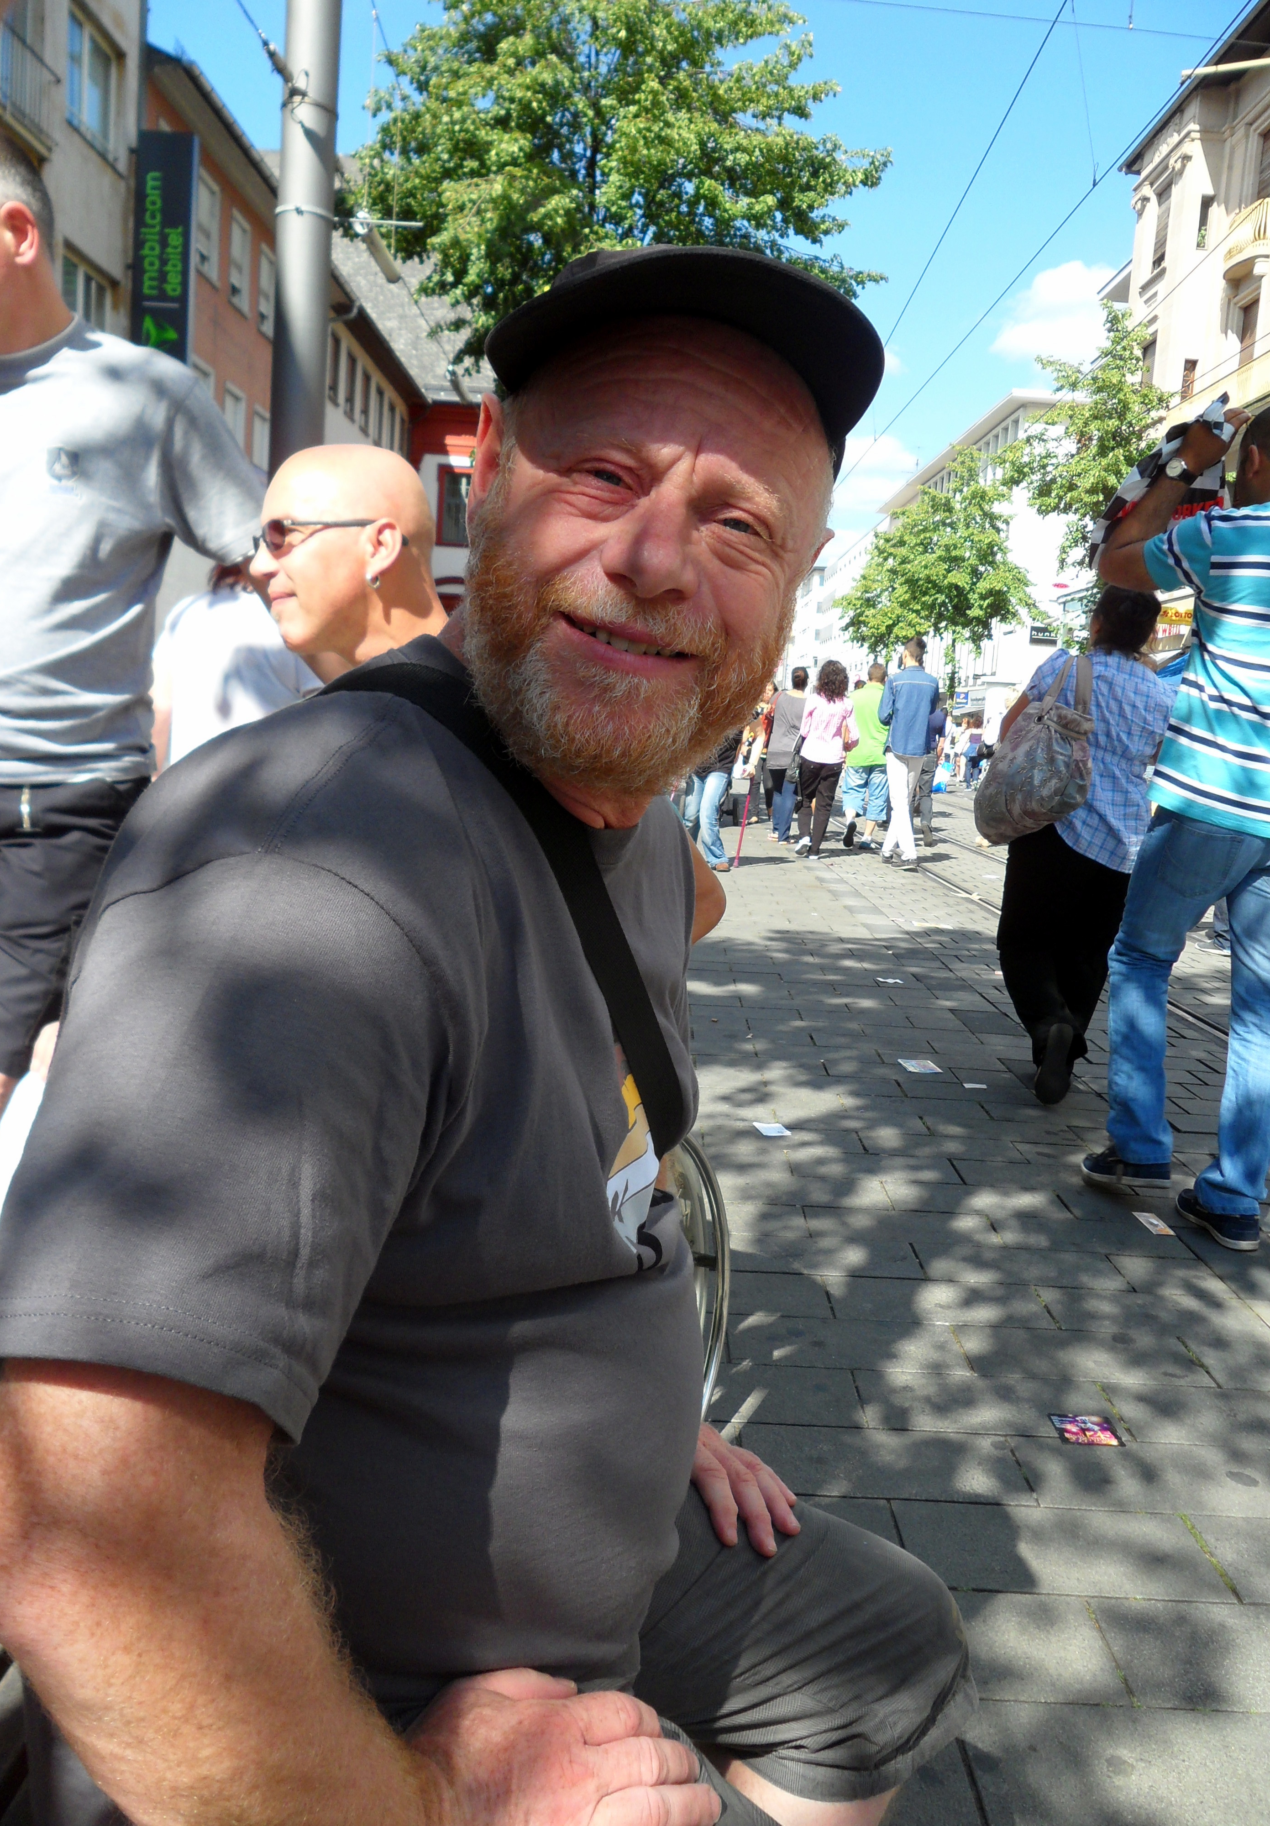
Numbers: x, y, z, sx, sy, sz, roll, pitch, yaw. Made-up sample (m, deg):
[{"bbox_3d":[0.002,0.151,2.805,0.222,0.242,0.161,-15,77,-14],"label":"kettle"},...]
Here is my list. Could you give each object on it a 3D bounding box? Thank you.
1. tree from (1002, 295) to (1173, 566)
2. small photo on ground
[{"bbox_3d":[7.776,-6.070,24.000,3.300,8.300,3.300,3,8,0],"label":"tree"},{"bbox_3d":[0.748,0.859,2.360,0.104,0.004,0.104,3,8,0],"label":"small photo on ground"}]

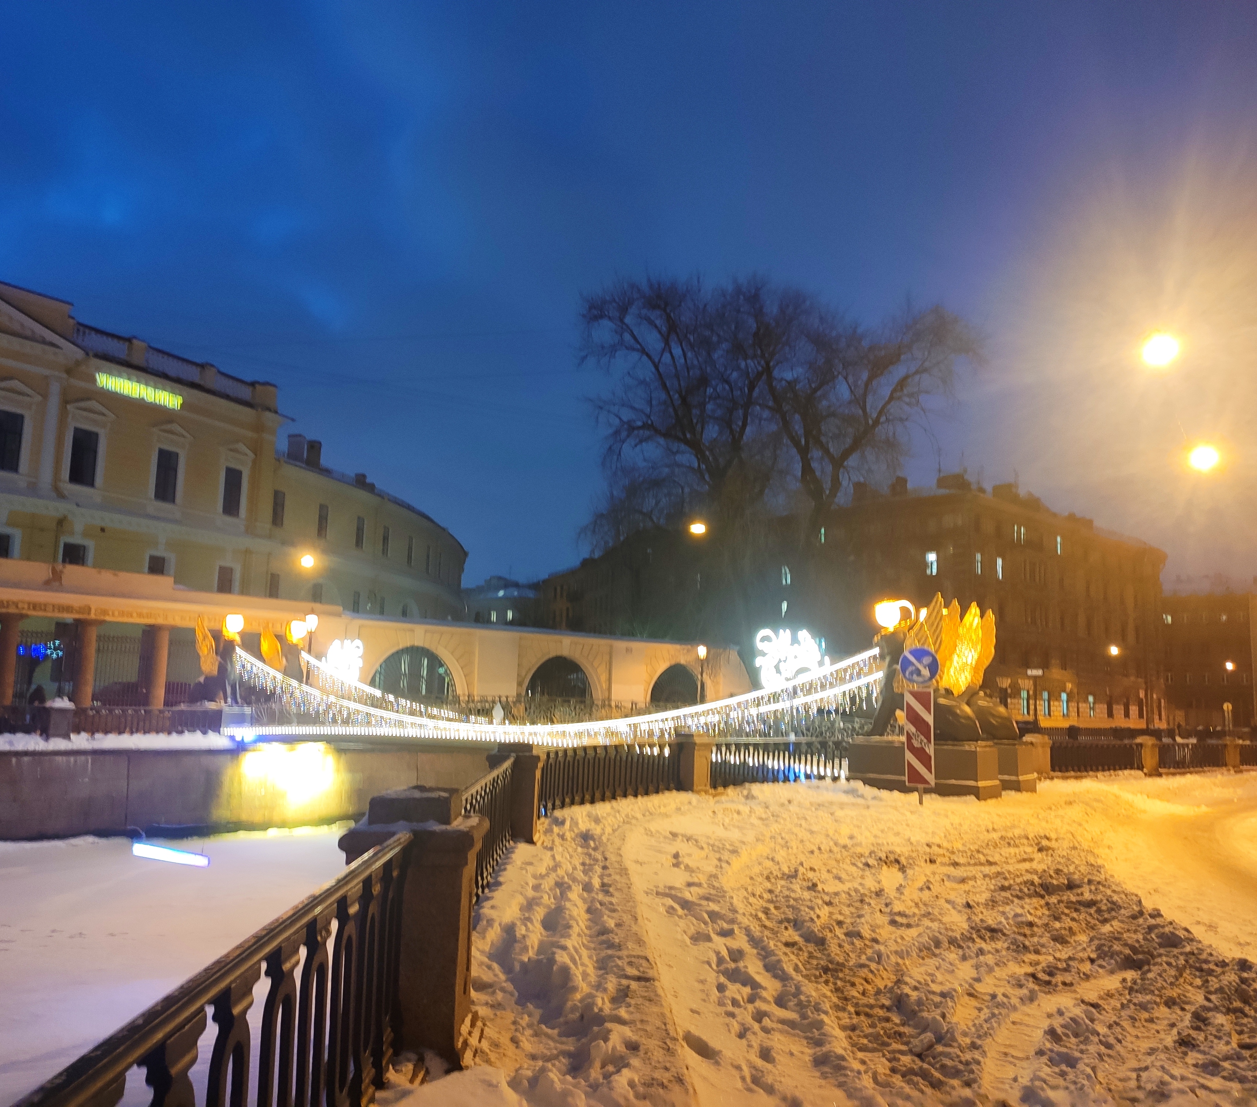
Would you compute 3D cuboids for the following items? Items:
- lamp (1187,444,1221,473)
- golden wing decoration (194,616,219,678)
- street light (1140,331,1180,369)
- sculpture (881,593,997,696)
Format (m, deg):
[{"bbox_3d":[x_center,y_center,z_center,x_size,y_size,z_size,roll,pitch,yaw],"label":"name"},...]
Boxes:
[{"bbox_3d":[14.429,-2.400,27.800,0.700,0.550,0.600,-2,-9,27],"label":"lamp"},{"bbox_3d":[-13.496,3.018,35.450,0.800,1.920,0.340,-3,-9,34],"label":"golden wing decoration"},{"bbox_3d":[10.572,-4.039,22.000,0.720,0.600,0.720,-2,-9,27],"label":"street light"},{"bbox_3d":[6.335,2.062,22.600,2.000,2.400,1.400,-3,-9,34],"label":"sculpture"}]

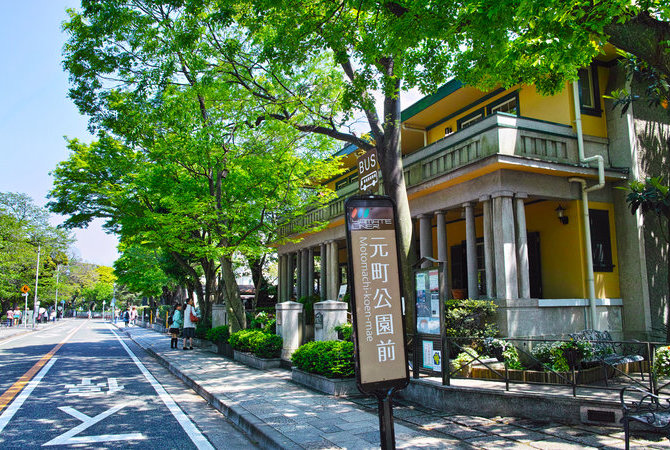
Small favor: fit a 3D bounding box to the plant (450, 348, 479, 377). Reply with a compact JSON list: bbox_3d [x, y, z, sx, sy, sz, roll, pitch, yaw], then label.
[{"bbox_3d":[2.170,2.304,8.753,0.440,0.450,0.440,-4,-9,24],"label":"plant"}]

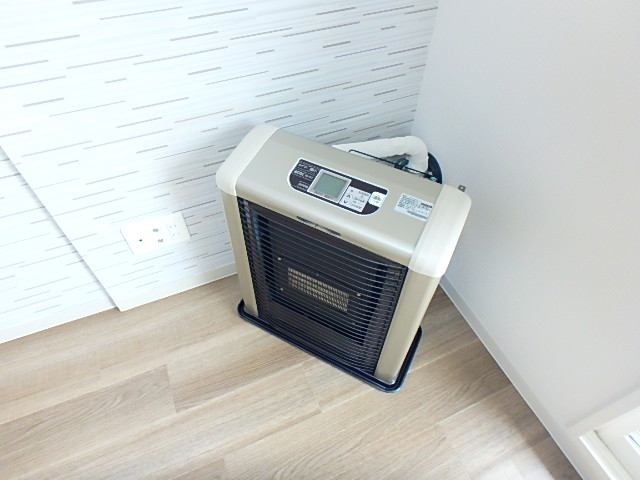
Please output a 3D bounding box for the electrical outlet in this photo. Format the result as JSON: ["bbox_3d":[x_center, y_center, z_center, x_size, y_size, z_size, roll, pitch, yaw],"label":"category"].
[{"bbox_3d":[-0.457,-0.016,1.096,0.163,0.116,0.010,-18,52,-16],"label":"electrical outlet"}]

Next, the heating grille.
[{"bbox_3d":[-0.010,0.146,0.989,0.395,0.528,0.036,22,53,17],"label":"heating grille"}]

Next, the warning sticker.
[{"bbox_3d":[0.180,-0.062,0.744,0.064,0.004,0.041,22,68,17],"label":"warning sticker"}]

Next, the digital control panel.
[{"bbox_3d":[0.028,-0.104,0.784,0.210,0.008,0.086,22,68,17],"label":"digital control panel"}]

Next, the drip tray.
[{"bbox_3d":[0.034,0.257,1.252,0.557,0.022,0.251,22,53,17],"label":"drip tray"}]

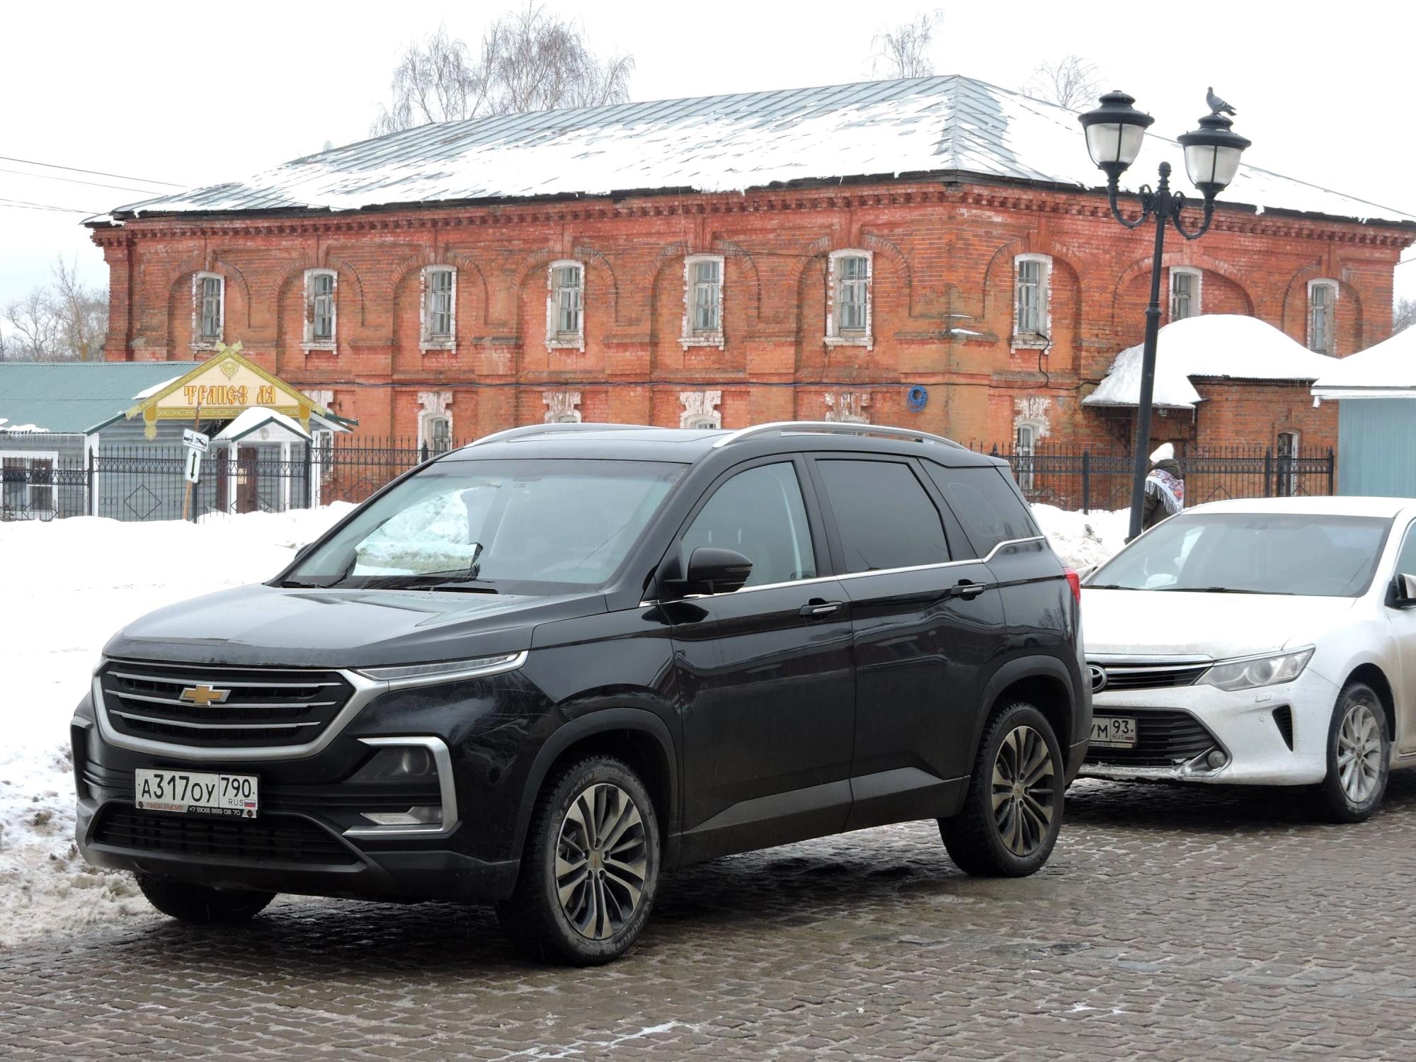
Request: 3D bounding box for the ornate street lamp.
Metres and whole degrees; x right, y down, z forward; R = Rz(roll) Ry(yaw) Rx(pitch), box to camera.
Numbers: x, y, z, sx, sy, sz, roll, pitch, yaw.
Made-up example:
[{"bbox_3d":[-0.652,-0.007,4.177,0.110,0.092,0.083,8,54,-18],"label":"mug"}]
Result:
[{"bbox_3d":[3.500,-1.226,26.000,0.600,4.370,1.948,5,0,43],"label":"ornate street lamp"}]

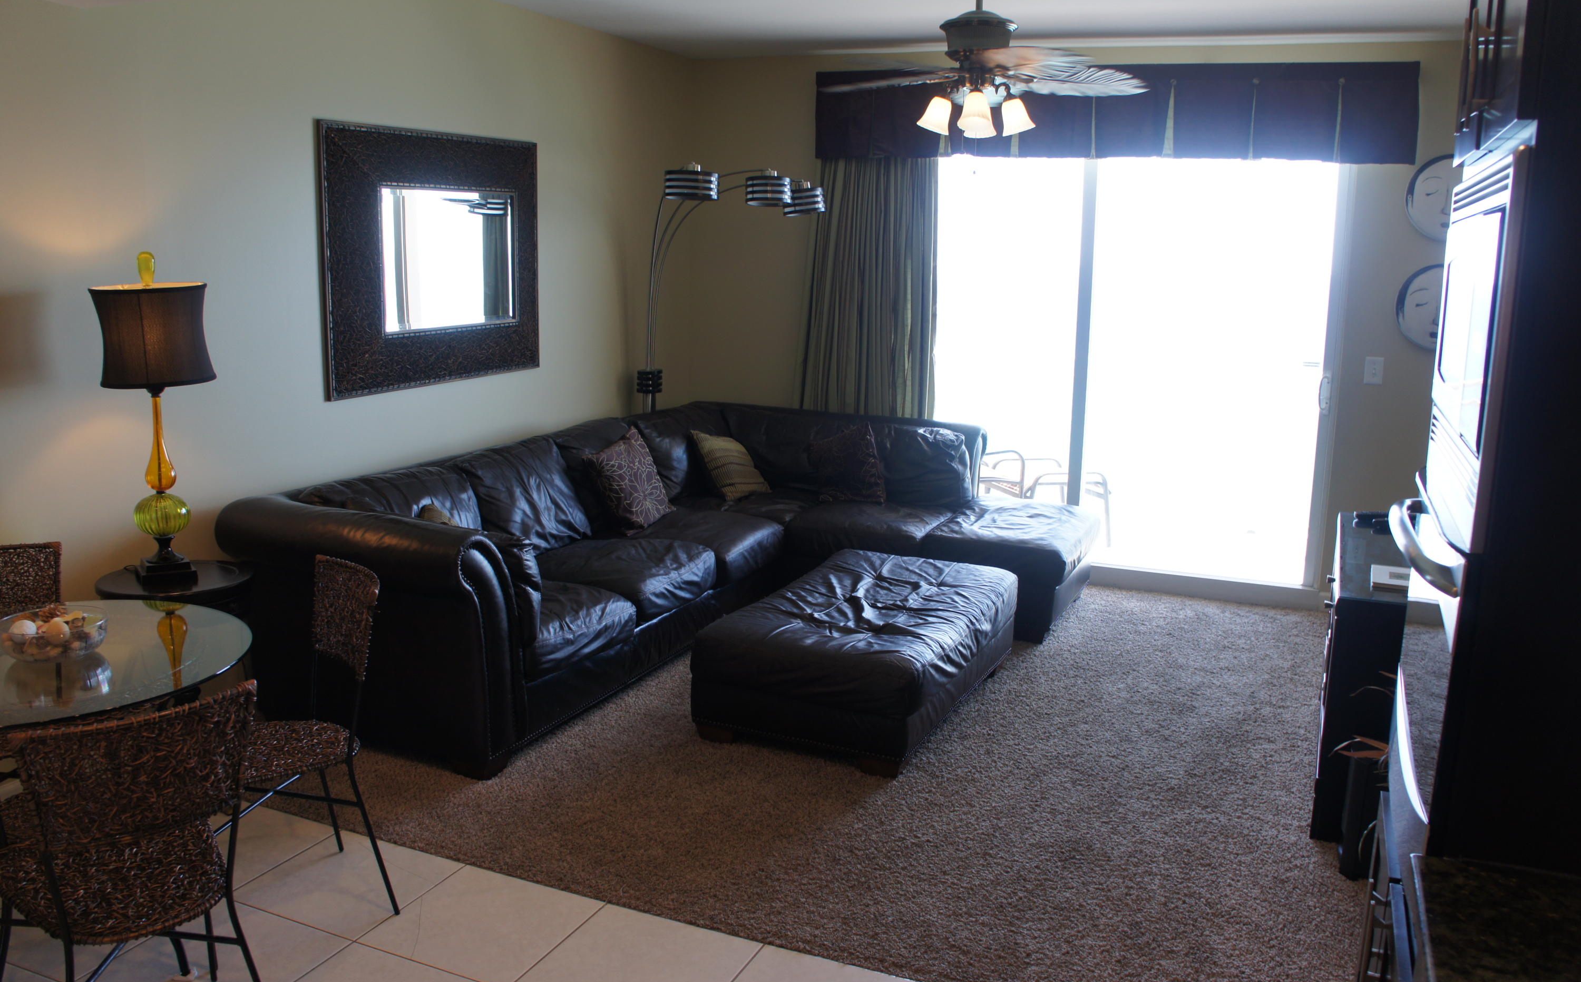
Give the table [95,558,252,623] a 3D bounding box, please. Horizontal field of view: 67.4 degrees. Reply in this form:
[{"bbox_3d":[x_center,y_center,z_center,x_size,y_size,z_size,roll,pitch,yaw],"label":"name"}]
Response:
[{"bbox_3d":[-1.806,0.596,3.536,0.425,0.696,0.425,6,13,22],"label":"table"}]

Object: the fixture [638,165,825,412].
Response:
[{"bbox_3d":[-0.388,-0.537,5.790,1.000,2.038,0.750,6,13,22],"label":"fixture"}]

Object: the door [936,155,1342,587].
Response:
[{"bbox_3d":[1.479,-0.679,5.842,2.123,2.130,0.120,6,13,22],"label":"door"}]

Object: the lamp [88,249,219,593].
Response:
[{"bbox_3d":[-1.792,-0.201,3.353,0.295,0.938,0.295,6,13,22],"label":"lamp"}]

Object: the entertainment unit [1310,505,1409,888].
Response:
[{"bbox_3d":[1.970,0.565,3.838,0.460,0.730,1.215,6,13,22],"label":"entertainment unit"}]

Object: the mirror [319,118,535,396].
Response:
[{"bbox_3d":[-1.373,-0.908,4.652,0.050,0.955,1.254,6,13,22],"label":"mirror"}]

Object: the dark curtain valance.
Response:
[{"bbox_3d":[1.407,-1.746,5.527,2.698,0.412,0.180,6,13,22],"label":"dark curtain valance"}]

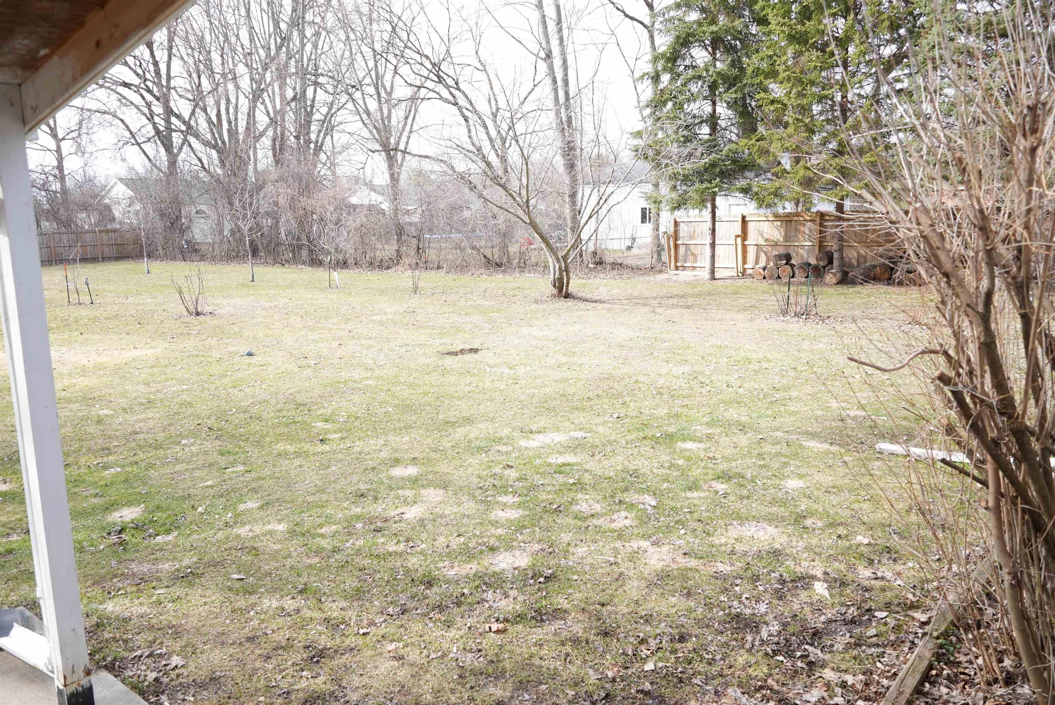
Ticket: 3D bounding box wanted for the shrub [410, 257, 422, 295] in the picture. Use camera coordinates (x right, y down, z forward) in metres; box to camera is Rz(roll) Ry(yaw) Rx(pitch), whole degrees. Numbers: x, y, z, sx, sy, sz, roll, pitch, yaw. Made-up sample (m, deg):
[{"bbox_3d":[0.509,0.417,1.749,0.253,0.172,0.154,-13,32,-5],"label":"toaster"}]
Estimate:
[{"bbox_3d":[-2.878,-1.983,21.235,0.321,0.915,0.321,-3,9,-8],"label":"shrub"}]

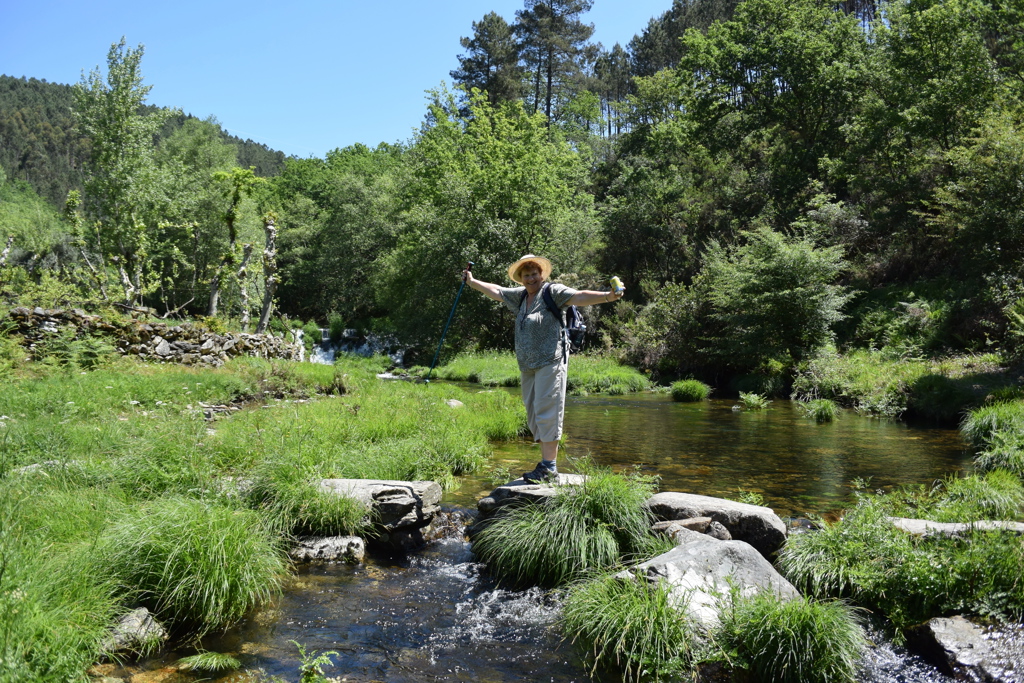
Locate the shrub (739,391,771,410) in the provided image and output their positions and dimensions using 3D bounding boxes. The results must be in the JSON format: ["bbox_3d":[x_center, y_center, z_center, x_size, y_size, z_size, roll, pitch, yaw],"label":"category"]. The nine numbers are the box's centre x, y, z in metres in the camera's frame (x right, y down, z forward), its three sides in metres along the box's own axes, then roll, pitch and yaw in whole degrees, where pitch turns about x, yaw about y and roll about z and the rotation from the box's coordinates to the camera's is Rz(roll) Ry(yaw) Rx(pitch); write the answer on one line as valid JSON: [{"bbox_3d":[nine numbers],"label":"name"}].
[{"bbox_3d":[3.662,0.891,11.600,0.480,0.310,0.440,0,2,0],"label":"shrub"}]

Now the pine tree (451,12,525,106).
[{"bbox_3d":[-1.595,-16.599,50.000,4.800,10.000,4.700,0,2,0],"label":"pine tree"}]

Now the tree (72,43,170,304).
[{"bbox_3d":[-11.693,-5.090,23.000,2.800,8.000,2.800,0,2,0],"label":"tree"}]

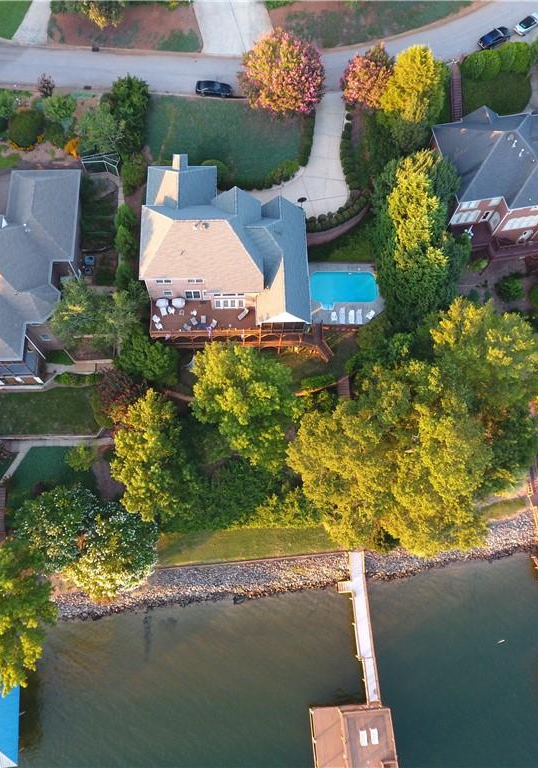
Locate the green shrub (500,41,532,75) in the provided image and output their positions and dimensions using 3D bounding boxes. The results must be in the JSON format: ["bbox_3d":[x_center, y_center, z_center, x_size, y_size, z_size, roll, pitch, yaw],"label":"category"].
[{"bbox_3d":[33.201,-43.986,79.709,4.050,3.000,4.400,1,69,-2],"label":"green shrub"}]

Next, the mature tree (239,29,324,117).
[{"bbox_3d":[1.521,-38.298,74.202,10.200,9.000,10.800,1,69,-2],"label":"mature tree"}]

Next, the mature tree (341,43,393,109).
[{"bbox_3d":[12.380,-38.730,74.880,6.600,6.800,8.010,1,70,-2],"label":"mature tree"}]

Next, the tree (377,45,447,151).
[{"bbox_3d":[17.460,-34.820,72.730,8.240,11.500,11.500,1,70,-2],"label":"tree"}]

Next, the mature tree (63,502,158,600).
[{"bbox_3d":[-16.229,17.343,61.487,9.464,7.800,9.690,0,70,0],"label":"mature tree"}]

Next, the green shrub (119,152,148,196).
[{"bbox_3d":[-16.930,-26.300,73.970,3.420,4.500,4.860,1,70,-2],"label":"green shrub"}]

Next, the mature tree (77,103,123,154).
[{"bbox_3d":[-20.841,-31.408,73.686,5.400,5.500,6.000,1,69,-2],"label":"mature tree"}]

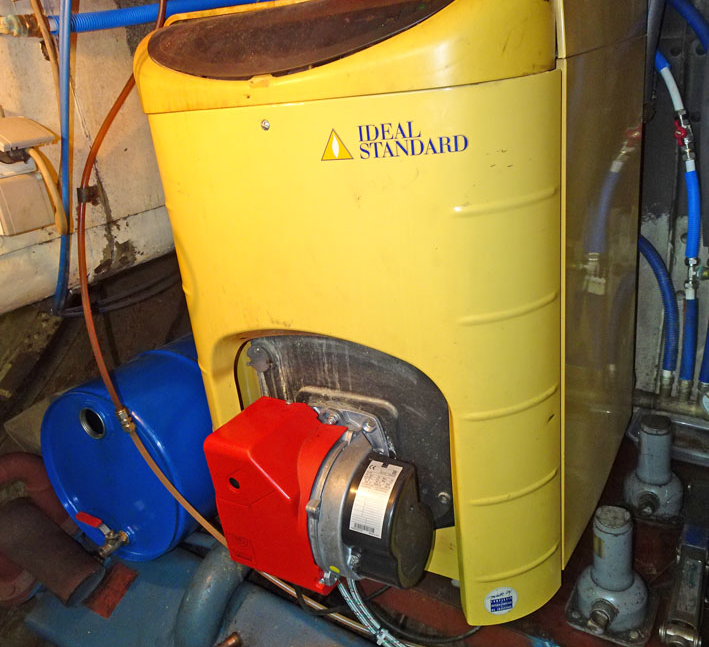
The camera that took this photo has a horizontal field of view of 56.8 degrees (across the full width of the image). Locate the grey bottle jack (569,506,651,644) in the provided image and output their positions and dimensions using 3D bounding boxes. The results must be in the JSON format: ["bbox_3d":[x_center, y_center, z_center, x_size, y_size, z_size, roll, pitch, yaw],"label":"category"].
[{"bbox_3d":[0.356,0.330,0.902,0.100,0.174,0.103,8,26,33],"label":"grey bottle jack"}]

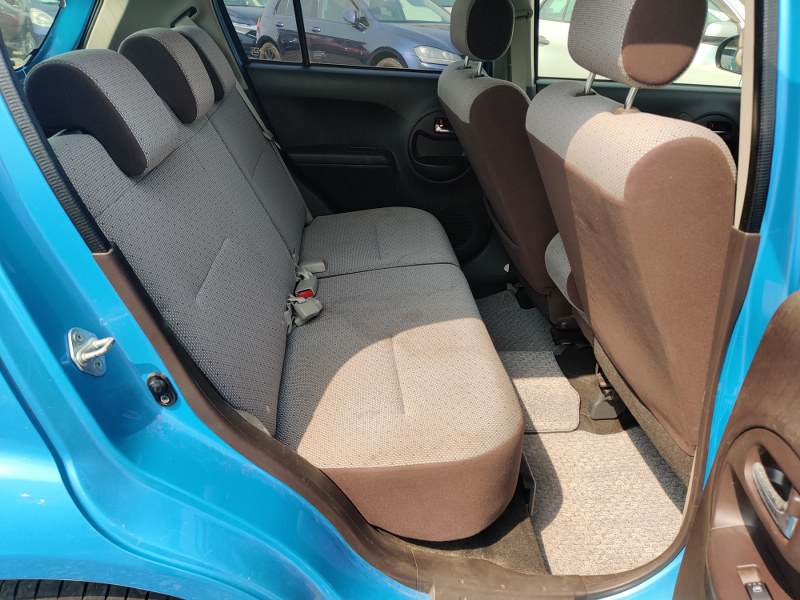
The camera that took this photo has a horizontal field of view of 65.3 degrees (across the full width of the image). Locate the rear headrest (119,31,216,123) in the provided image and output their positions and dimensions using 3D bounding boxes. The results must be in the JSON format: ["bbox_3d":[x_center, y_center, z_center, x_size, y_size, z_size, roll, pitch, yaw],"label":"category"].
[{"bbox_3d":[-0.485,-0.474,1.324,0.125,0.185,0.250,-18,27,3],"label":"rear headrest"}]

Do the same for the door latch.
[{"bbox_3d":[-0.366,0.060,0.765,0.038,0.073,0.055,-11,27,-1],"label":"door latch"}]

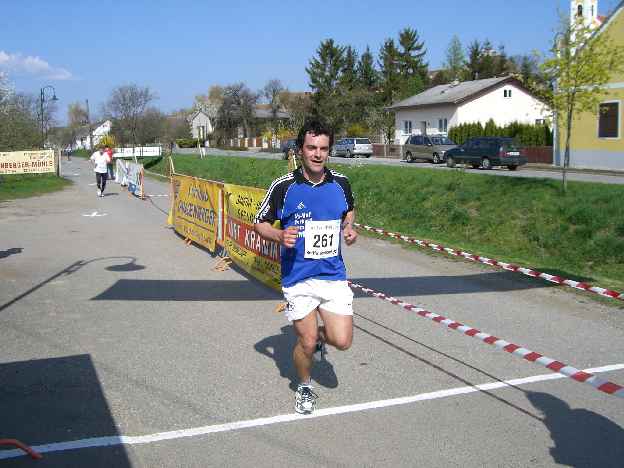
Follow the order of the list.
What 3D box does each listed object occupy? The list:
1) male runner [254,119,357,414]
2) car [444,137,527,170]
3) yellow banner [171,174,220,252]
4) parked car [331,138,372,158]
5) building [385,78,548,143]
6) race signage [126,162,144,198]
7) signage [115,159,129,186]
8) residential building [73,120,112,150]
[{"bbox_3d":[-0.050,0.181,4.181,0.560,1.710,0.700,-1,7,-10],"label":"male runner"},{"bbox_3d":[8.373,-3.861,33.009,1.730,1.490,4.350,-3,7,-25],"label":"car"},{"bbox_3d":[-2.105,-0.443,11.908,0.080,1.040,3.673,-3,7,-21],"label":"yellow banner"},{"bbox_3d":[2.951,-6.538,52.467,1.750,1.480,4.600,-3,7,-21],"label":"parked car"},{"bbox_3d":[12.911,-9.214,54.682,10.500,5.750,9.200,-3,7,-25],"label":"building"},{"bbox_3d":[-6.125,-1.855,23.708,0.120,1.030,3.681,-3,7,-21],"label":"race signage"},{"bbox_3d":[-8.500,-2.714,30.908,0.120,1.030,4.522,-3,7,-21],"label":"signage"},{"bbox_3d":[-41.300,-18.249,132.773,8.000,5.800,8.000,-3,7,-25],"label":"residential building"}]

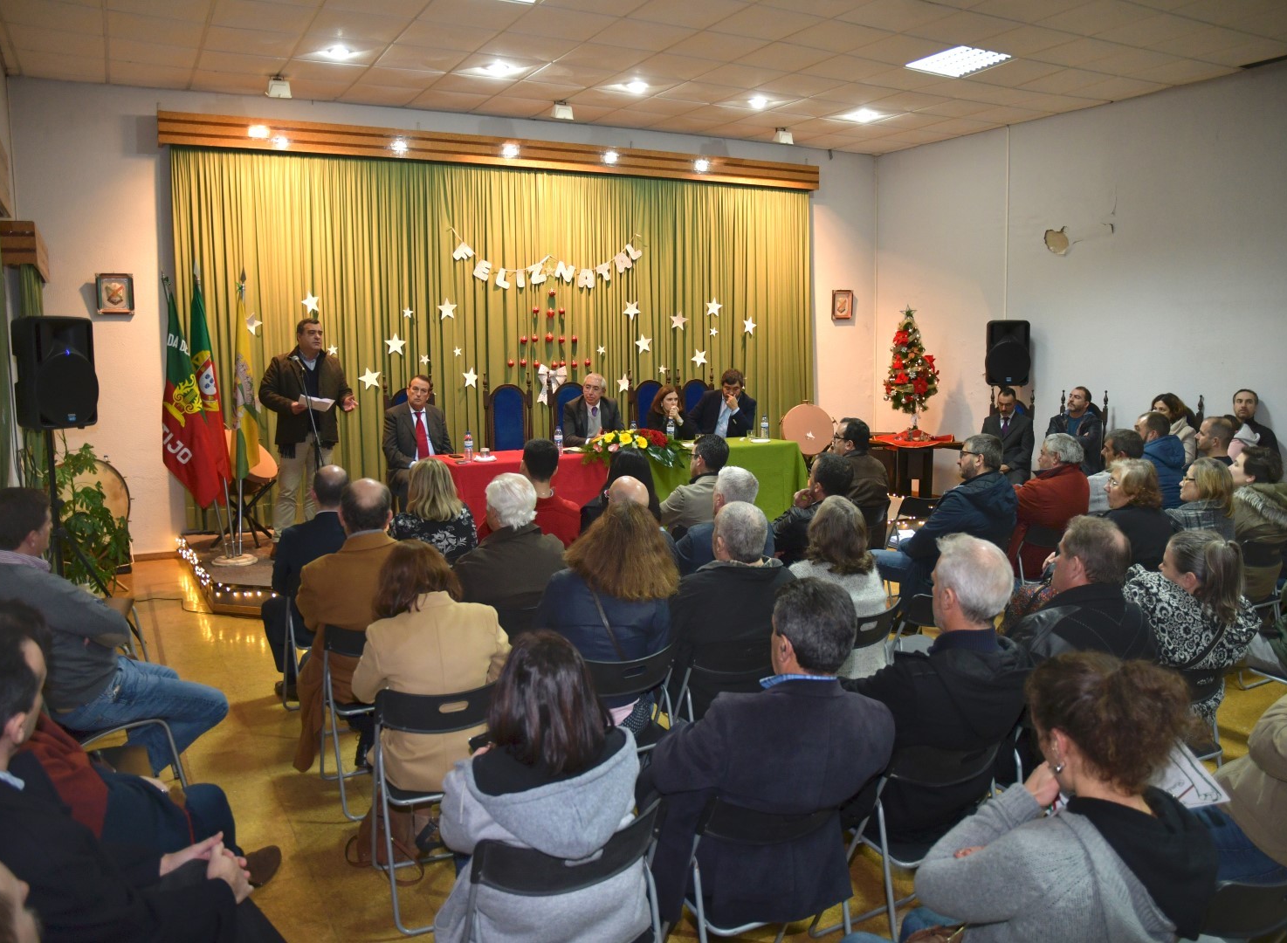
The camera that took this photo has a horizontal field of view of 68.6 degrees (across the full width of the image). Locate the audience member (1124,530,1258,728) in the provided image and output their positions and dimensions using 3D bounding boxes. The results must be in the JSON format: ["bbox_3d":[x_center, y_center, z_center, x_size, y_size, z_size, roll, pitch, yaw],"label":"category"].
[{"bbox_3d":[1.659,0.737,3.230,0.520,1.180,0.750,-7,10,-36],"label":"audience member"}]

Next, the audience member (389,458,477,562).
[{"bbox_3d":[-1.104,0.516,4.990,0.490,1.210,0.760,-6,10,-29],"label":"audience member"}]

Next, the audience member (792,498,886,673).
[{"bbox_3d":[0.653,0.663,3.744,0.480,1.250,0.800,-5,10,-26],"label":"audience member"}]

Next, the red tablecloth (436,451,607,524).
[{"bbox_3d":[-0.784,0.229,6.768,1.380,0.700,0.740,-5,9,-28],"label":"red tablecloth"}]

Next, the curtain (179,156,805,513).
[{"bbox_3d":[-0.954,-1.271,8.933,6.250,3.080,0.250,-4,9,-26],"label":"curtain"}]

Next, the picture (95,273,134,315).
[{"bbox_3d":[-4.286,-1.436,7.643,0.275,0.330,0.060,-6,10,-29],"label":"picture"}]

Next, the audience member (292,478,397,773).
[{"bbox_3d":[-1.113,0.648,3.863,0.600,1.280,0.780,-6,10,-29],"label":"audience member"}]

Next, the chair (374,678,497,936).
[{"bbox_3d":[-0.667,1.005,3.135,0.460,0.780,0.460,-6,10,-29],"label":"chair"}]

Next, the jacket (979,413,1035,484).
[{"bbox_3d":[3.256,-0.198,8.458,0.520,0.650,0.420,6,10,35],"label":"jacket"}]

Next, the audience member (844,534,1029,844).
[{"bbox_3d":[0.701,0.782,2.812,0.560,1.290,0.820,-5,10,-24],"label":"audience member"}]

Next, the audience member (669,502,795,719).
[{"bbox_3d":[0.246,0.729,3.525,0.530,1.306,0.780,-4,10,-26],"label":"audience member"}]

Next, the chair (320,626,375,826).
[{"bbox_3d":[-1.069,0.910,3.832,0.460,0.780,0.460,-6,10,-29],"label":"chair"}]

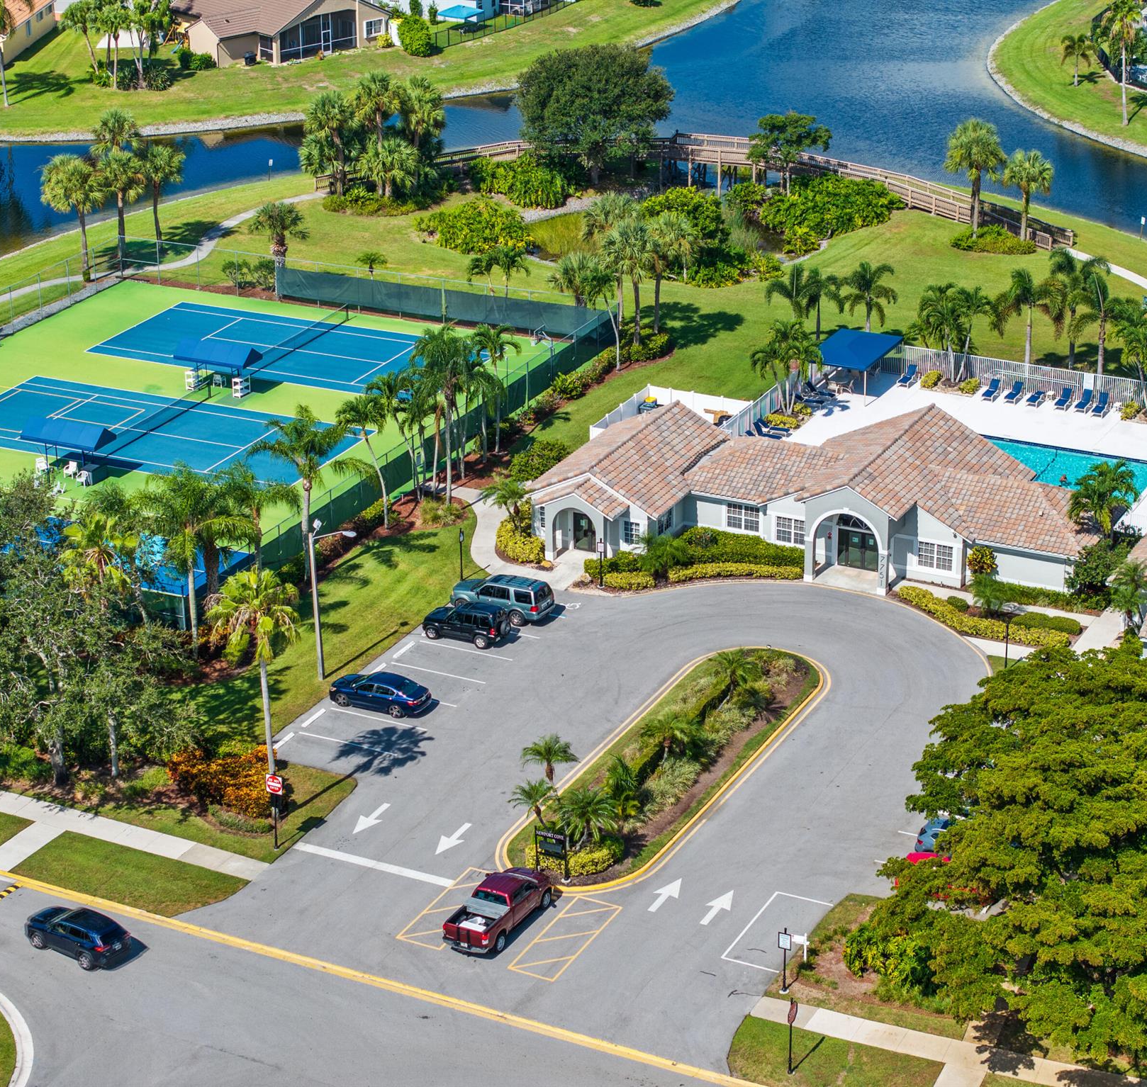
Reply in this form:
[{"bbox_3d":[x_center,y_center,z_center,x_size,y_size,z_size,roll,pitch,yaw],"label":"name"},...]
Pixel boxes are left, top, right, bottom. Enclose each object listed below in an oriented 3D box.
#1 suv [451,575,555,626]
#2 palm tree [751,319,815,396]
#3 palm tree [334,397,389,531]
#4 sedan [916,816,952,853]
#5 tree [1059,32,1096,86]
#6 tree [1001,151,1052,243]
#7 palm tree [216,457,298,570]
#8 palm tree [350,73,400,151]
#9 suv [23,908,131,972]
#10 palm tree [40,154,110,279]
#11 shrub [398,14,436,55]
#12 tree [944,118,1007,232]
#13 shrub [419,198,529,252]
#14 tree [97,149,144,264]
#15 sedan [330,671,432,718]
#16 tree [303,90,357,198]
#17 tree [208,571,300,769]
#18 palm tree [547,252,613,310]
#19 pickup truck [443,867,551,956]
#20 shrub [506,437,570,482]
[{"bbox_3d":[-3.550,2.500,142.557,5.230,1.950,2.030,10,25,24],"label":"suv"},{"bbox_3d":[12.304,-10.199,169.561,4.238,5.810,4.238,-1,22,0],"label":"palm tree"},{"bbox_3d":[-10.818,-4.052,153.132,2.900,7.300,2.900,-2,22,-4],"label":"palm tree"},{"bbox_3d":[16.437,12.137,119.070,4.600,1.450,1.800,10,25,24],"label":"sedan"},{"bbox_3d":[41.610,-39.816,241.700,2.978,4.447,2.978,-1,22,0],"label":"tree"},{"bbox_3d":[30.978,-23.509,200.361,3.400,6.710,3.400,10,25,24],"label":"tree"},{"bbox_3d":[-15.285,-0.293,143.063,4.000,7.890,4.000,-1,22,0],"label":"palm tree"},{"bbox_3d":[-14.011,-29.500,212.395,3.956,9.573,3.956,-1,22,0],"label":"palm tree"},{"bbox_3d":[-19.175,14.978,113.362,4.600,1.690,1.860,16,28,34],"label":"suv"},{"bbox_3d":[-33.052,-21.732,195.688,4.498,8.604,4.498,-1,22,0],"label":"palm tree"},{"bbox_3d":[-13.757,-44.586,256.715,2.922,3.560,2.922,-1,22,0],"label":"shrub"},{"bbox_3d":[27.371,-24.842,200.649,4.374,8.619,4.374,-1,22,0],"label":"tree"},{"bbox_3d":[-7.026,-22.276,204.211,7.800,2.300,6.200,-2,22,-2],"label":"shrub"},{"bbox_3d":[-30.578,-22.751,198.974,3.200,7.800,3.200,-4,23,-8],"label":"tree"},{"bbox_3d":[-8.661,6.667,133.303,4.860,1.460,1.850,10,25,24],"label":"sedan"},{"bbox_3d":[-17.545,-28.797,213.163,4.000,7.800,4.000,-3,22,-4],"label":"tree"},{"bbox_3d":[-13.096,6.431,121.666,4.000,11.200,4.000,-3,23,-6],"label":"tree"},{"bbox_3d":[0.272,-15.944,184.819,3.962,5.148,3.962,-1,22,0],"label":"palm tree"},{"bbox_3d":[-2.831,14.108,114.586,2.030,1.940,5.810,11,25,26],"label":"pickup truck"},{"bbox_3d":[-1.413,-4.548,160.799,2.900,1.600,3.200,10,25,24],"label":"shrub"}]

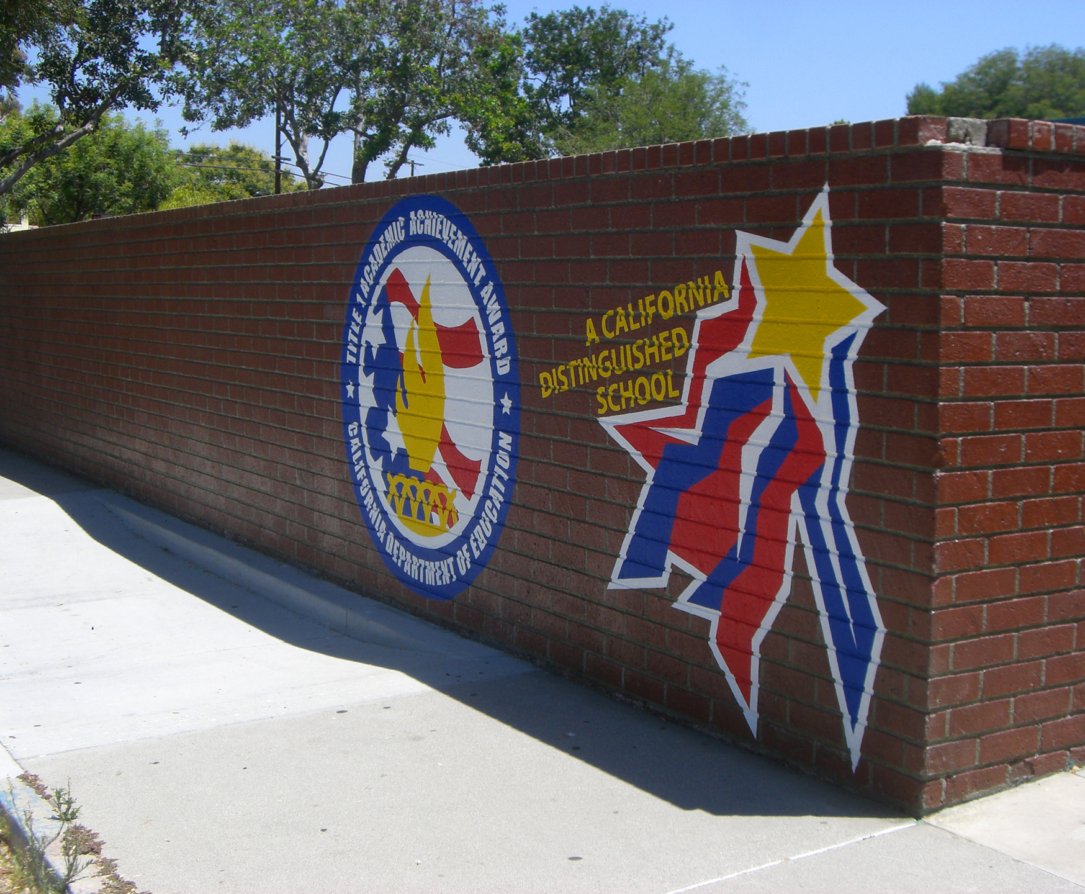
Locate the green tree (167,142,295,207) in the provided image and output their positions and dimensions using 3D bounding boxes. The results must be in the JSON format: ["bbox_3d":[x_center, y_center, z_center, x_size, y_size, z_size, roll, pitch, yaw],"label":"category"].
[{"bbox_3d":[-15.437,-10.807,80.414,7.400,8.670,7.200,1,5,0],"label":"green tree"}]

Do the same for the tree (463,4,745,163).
[{"bbox_3d":[1.343,-5.979,36.372,6.200,7.780,5.400,1,5,0],"label":"tree"}]

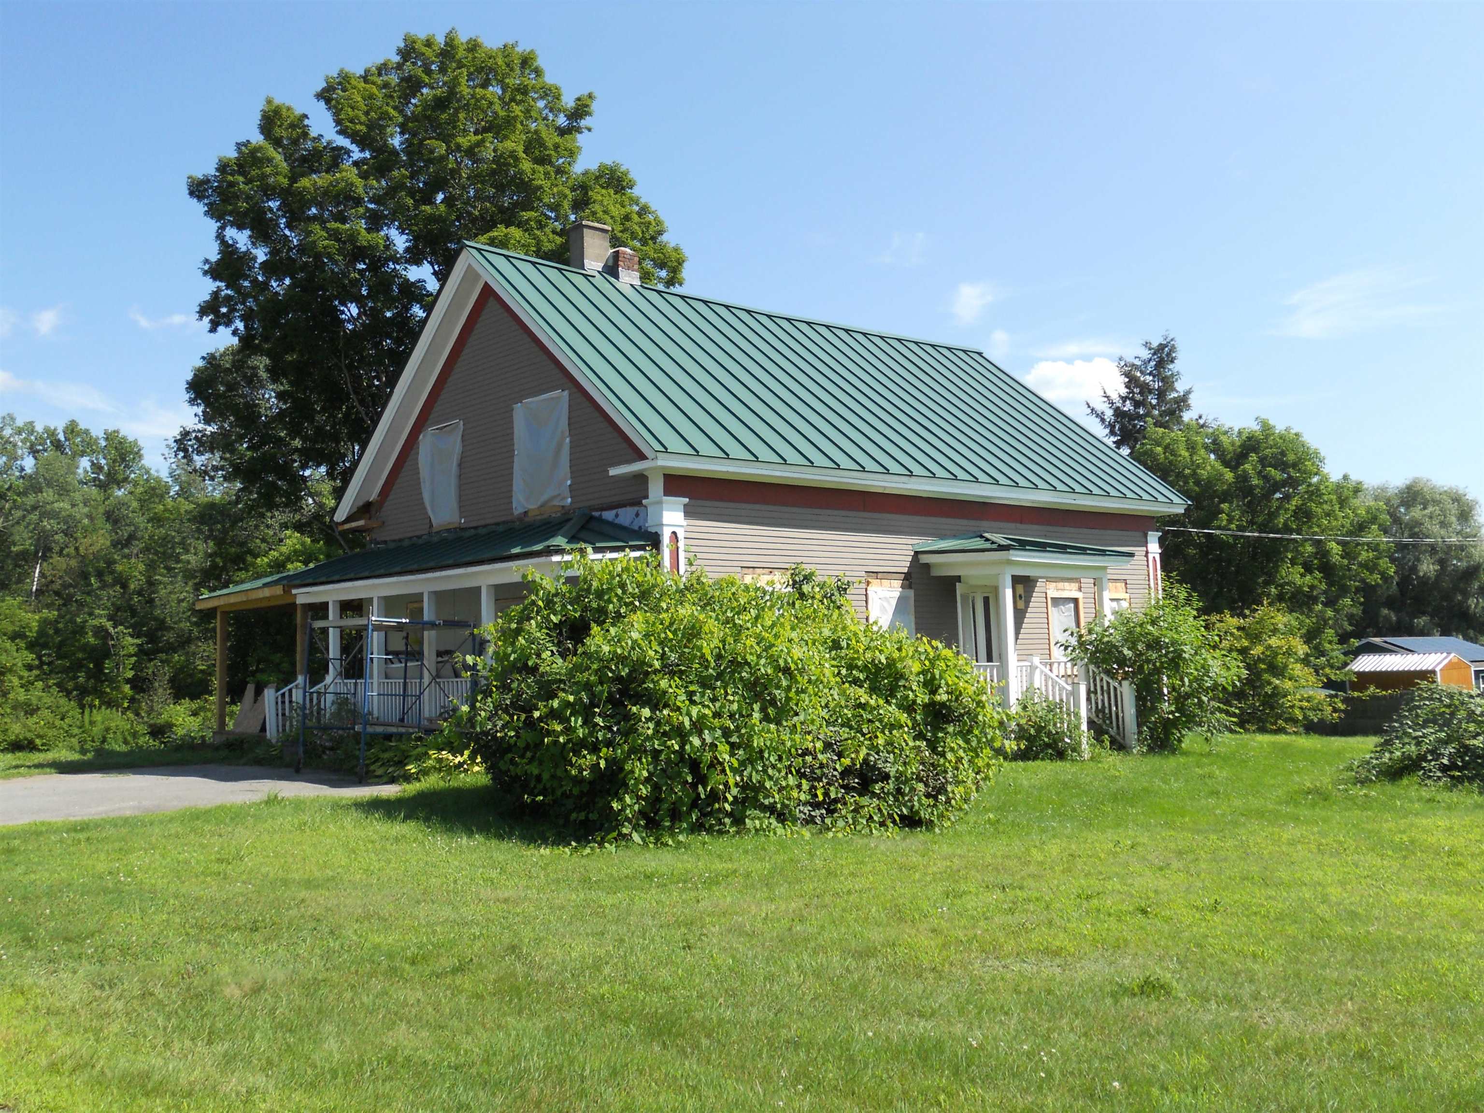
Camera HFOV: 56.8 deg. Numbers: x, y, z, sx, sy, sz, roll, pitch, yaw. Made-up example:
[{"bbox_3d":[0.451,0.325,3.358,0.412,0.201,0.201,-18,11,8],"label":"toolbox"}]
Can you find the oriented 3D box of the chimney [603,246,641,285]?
[{"bbox_3d":[-2.203,-5.322,25.358,0.482,0.719,0.419,2,-6,-43],"label":"chimney"}]

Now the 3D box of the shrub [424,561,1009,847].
[{"bbox_3d":[-0.215,1.381,14.501,5.800,2.756,4.000,-2,-4,-1],"label":"shrub"}]

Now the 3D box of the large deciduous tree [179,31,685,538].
[{"bbox_3d":[-8.730,-5.094,38.794,14.200,19.960,13.500,-1,-5,-13],"label":"large deciduous tree"}]

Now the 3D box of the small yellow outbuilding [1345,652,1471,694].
[{"bbox_3d":[25.400,5.083,52.168,2.500,2.600,3.700,1,-5,-34],"label":"small yellow outbuilding"}]

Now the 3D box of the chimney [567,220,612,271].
[{"bbox_3d":[-2.814,-5.590,25.300,0.637,1.065,0.519,2,-6,-43],"label":"chimney"}]

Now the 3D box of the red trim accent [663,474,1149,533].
[{"bbox_3d":[3.816,-0.829,24.438,13.450,0.346,0.055,2,-6,-43],"label":"red trim accent"}]

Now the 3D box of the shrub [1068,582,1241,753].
[{"bbox_3d":[7.030,1.863,23.400,2.950,2.835,2.600,-3,-5,17],"label":"shrub"}]

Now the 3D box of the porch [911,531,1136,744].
[{"bbox_3d":[5.245,1.408,23.808,3.831,3.922,2.502,2,-6,-43],"label":"porch"}]

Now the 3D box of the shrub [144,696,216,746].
[{"bbox_3d":[-11.306,3.288,27.500,1.500,0.970,1.300,0,-5,-22],"label":"shrub"}]

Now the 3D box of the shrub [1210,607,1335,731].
[{"bbox_3d":[11.818,2.471,30.500,2.850,2.797,2.700,-4,-5,21],"label":"shrub"}]

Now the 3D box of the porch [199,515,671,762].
[{"bbox_3d":[-5.951,1.410,23.449,2.457,3.777,12.240,2,-6,-43],"label":"porch"}]

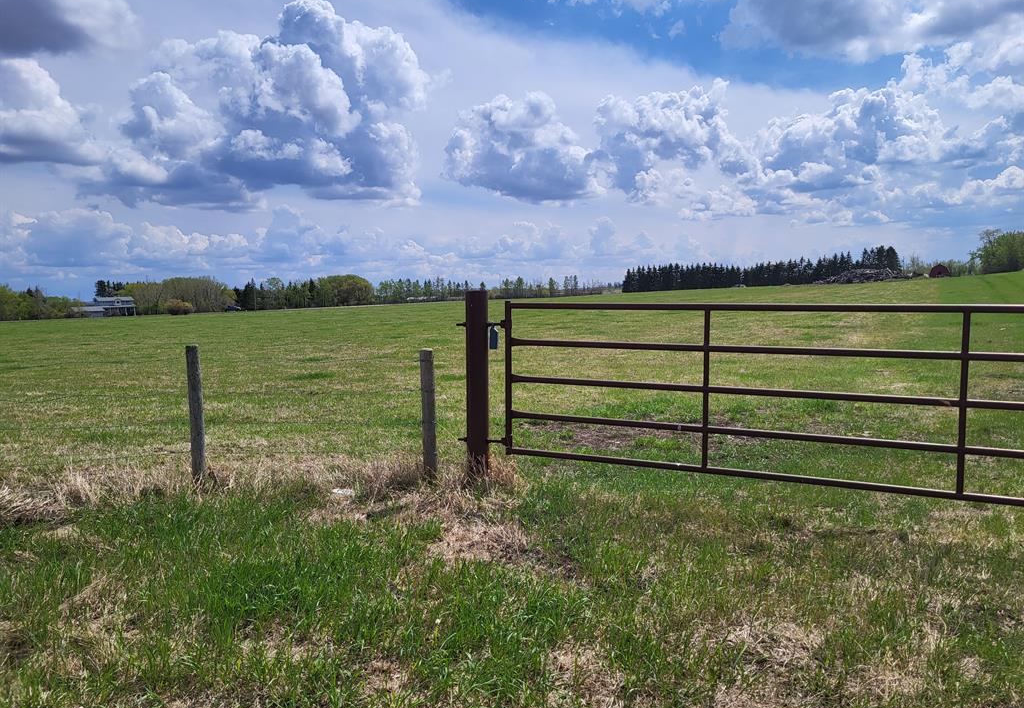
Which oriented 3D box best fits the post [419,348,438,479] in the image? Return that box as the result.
[{"bbox_3d":[-0.724,0.526,6.649,0.112,1.133,0.112,-1,4,0],"label":"post"}]

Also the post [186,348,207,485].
[{"bbox_3d":[-2.734,0.519,6.648,0.112,1.174,0.112,-1,4,0],"label":"post"}]

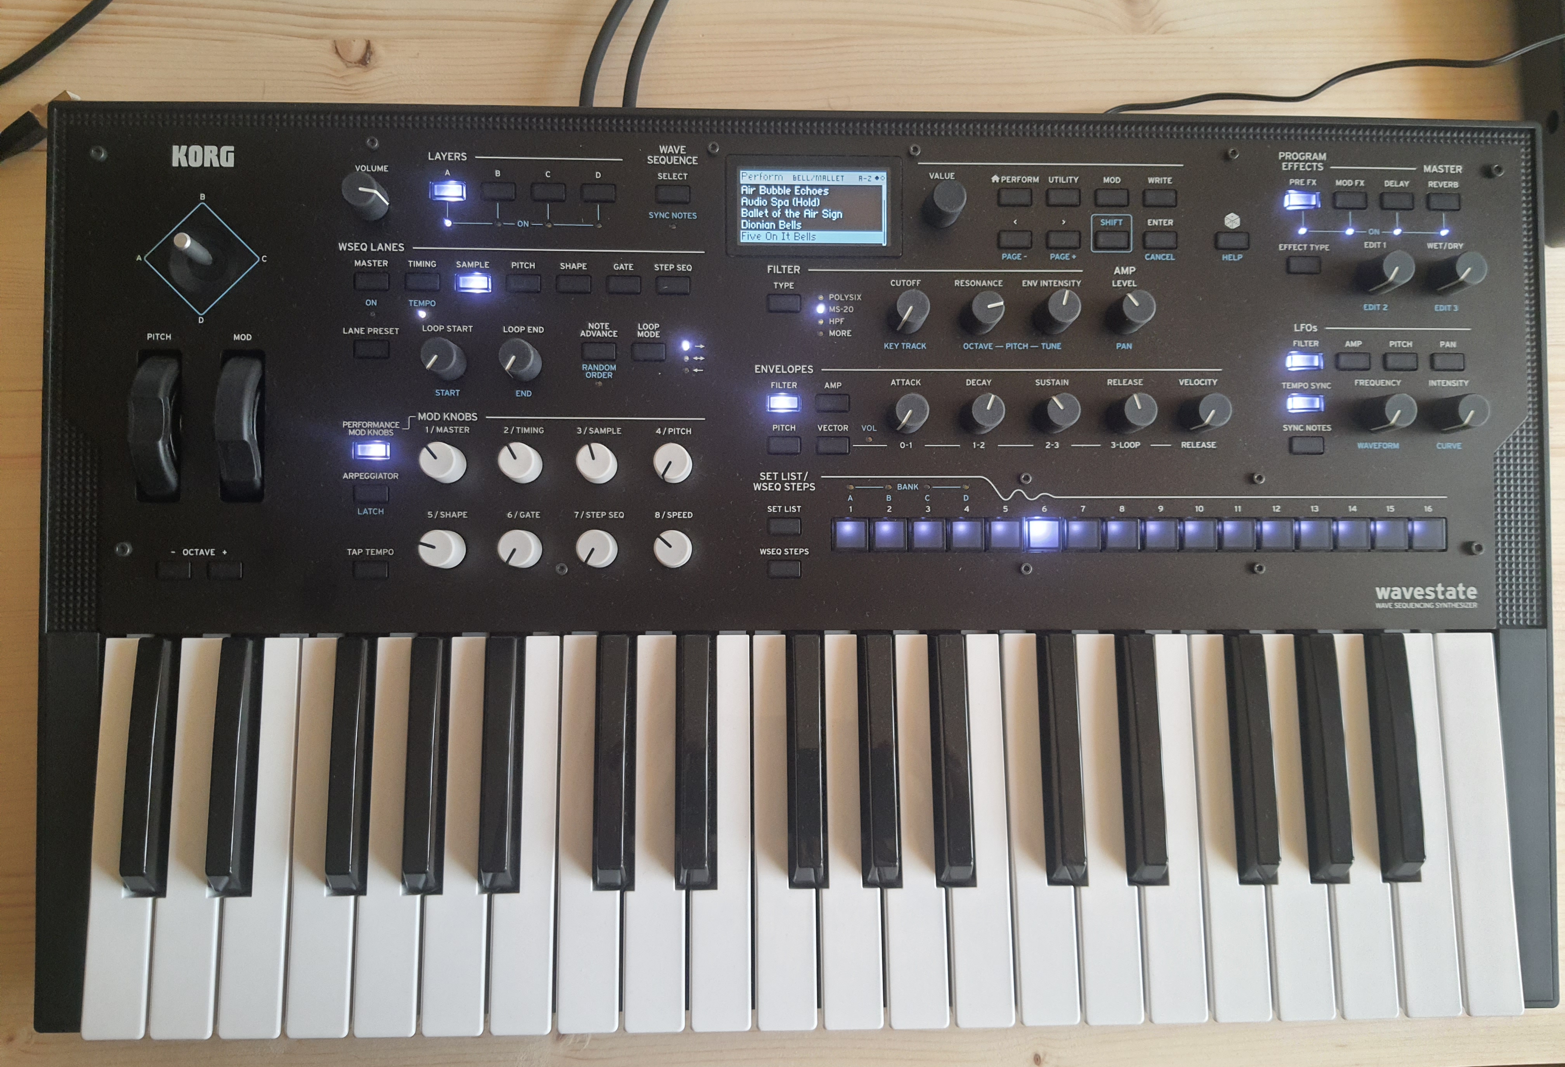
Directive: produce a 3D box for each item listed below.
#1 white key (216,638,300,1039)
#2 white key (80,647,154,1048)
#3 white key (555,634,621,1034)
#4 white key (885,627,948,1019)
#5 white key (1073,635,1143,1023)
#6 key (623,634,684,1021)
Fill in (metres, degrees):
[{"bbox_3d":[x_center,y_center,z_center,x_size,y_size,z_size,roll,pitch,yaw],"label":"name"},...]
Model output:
[{"bbox_3d":[-0.187,0.109,0.428,0.022,0.015,0.141,0,82,-2],"label":"white key"},{"bbox_3d":[-0.234,0.109,0.426,0.022,0.017,0.141,0,82,-2],"label":"white key"},{"bbox_3d":[-0.069,0.108,0.432,0.022,0.017,0.141,0,82,-2],"label":"white key"},{"bbox_3d":[0.048,0.108,0.437,0.022,0.017,0.140,0,82,-2],"label":"white key"},{"bbox_3d":[0.119,0.107,0.440,0.022,0.017,0.142,0,81,-2],"label":"white key"},{"bbox_3d":[-0.046,0.109,0.434,0.022,0.015,0.141,0,82,-2],"label":"key"}]

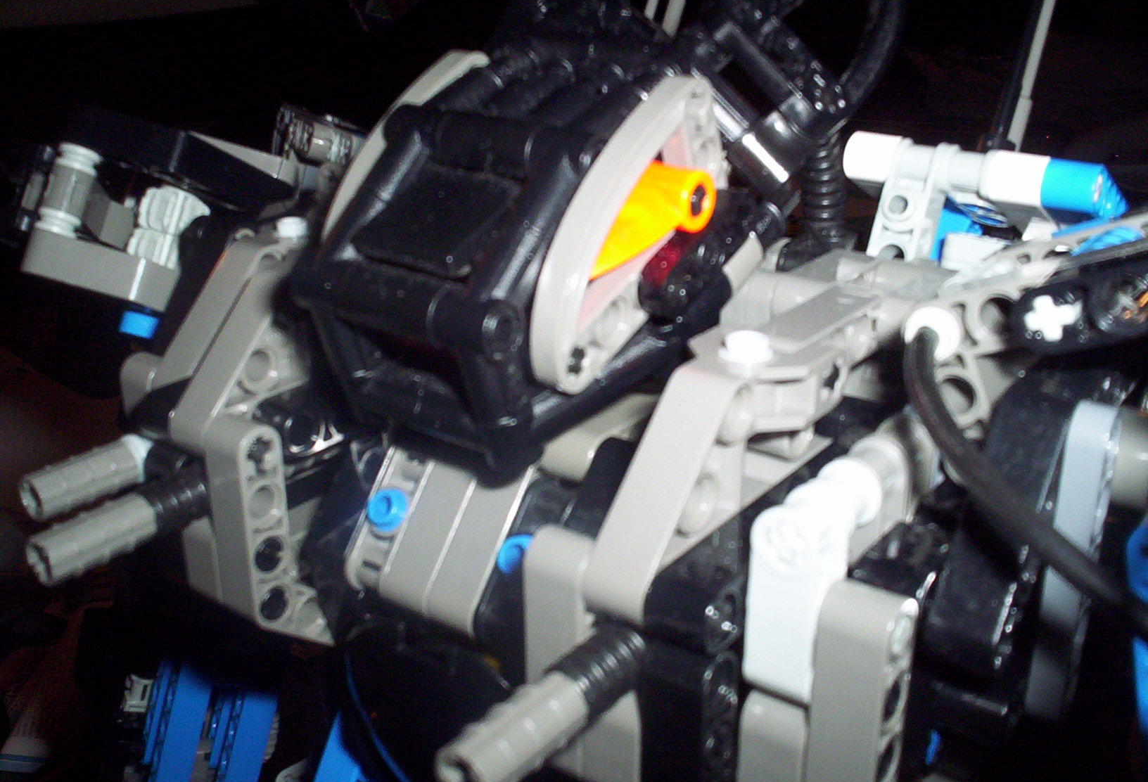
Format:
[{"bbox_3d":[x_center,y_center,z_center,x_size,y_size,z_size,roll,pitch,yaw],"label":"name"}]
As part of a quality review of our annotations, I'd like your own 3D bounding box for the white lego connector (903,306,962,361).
[{"bbox_3d":[0.045,-0.007,0.156,0.007,0.007,0.006,16,27,33],"label":"white lego connector"}]

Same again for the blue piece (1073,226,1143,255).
[{"bbox_3d":[0.074,-0.021,0.176,0.010,0.006,0.007,15,-6,36],"label":"blue piece"}]

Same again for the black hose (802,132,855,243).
[{"bbox_3d":[0.044,-0.035,0.220,0.007,0.021,0.007,15,27,36],"label":"black hose"}]

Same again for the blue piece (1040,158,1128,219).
[{"bbox_3d":[0.073,-0.029,0.180,0.012,0.007,0.007,15,-6,36],"label":"blue piece"}]

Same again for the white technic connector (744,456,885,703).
[{"bbox_3d":[0.027,0.020,0.139,0.008,0.022,0.016,15,27,36],"label":"white technic connector"}]

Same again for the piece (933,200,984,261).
[{"bbox_3d":[0.056,-0.024,0.186,0.008,0.010,0.008,15,-6,36],"label":"piece"}]

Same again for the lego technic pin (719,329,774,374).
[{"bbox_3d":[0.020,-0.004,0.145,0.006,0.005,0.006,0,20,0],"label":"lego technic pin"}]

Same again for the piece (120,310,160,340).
[{"bbox_3d":[-0.074,-0.011,0.214,0.005,0.004,0.005,15,-6,36],"label":"piece"}]

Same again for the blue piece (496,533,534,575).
[{"bbox_3d":[-0.007,0.020,0.151,0.006,0.006,0.004,15,-6,36],"label":"blue piece"}]

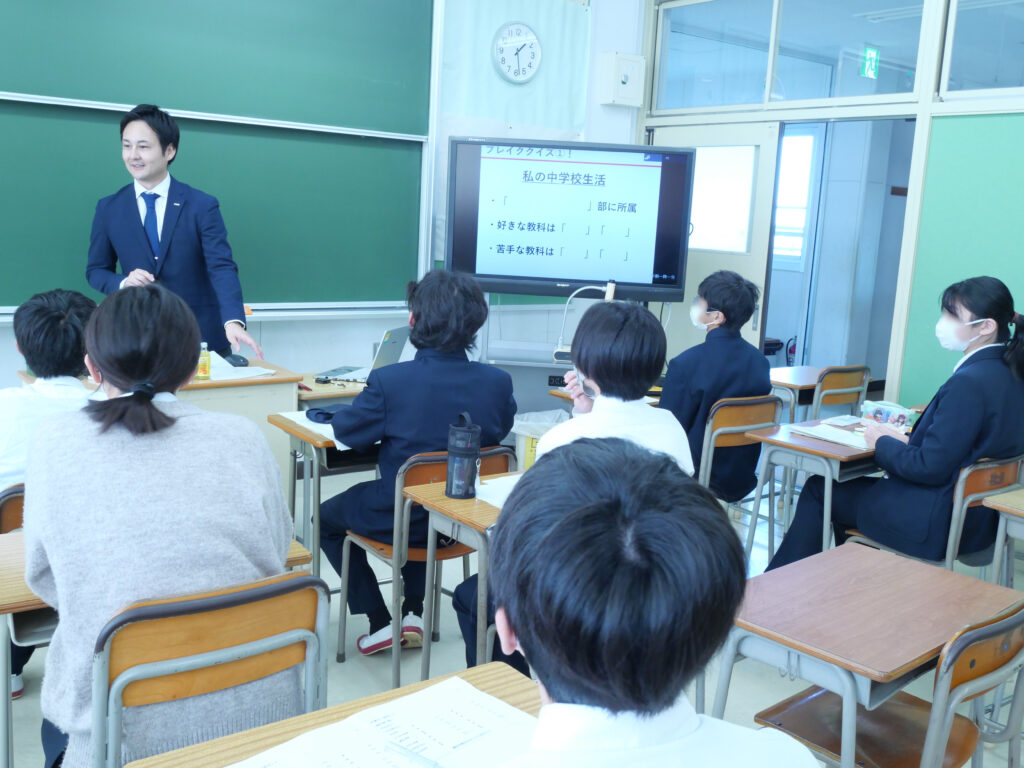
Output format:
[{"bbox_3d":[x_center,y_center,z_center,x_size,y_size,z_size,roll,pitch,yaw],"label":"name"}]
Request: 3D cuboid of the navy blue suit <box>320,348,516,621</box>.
[{"bbox_3d":[-0.309,0.322,2.858,0.520,0.920,0.580,-4,12,-33],"label":"navy blue suit"}]

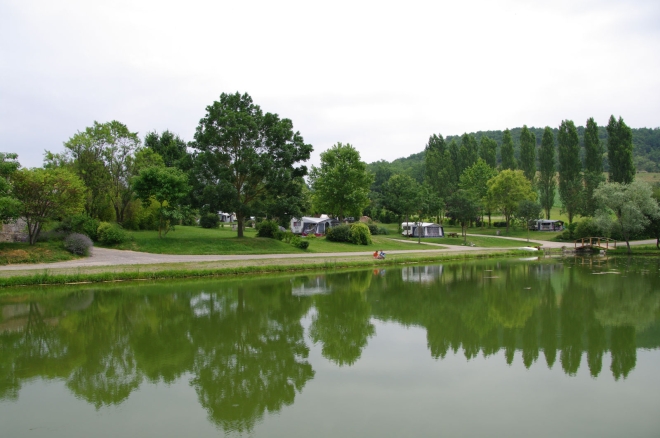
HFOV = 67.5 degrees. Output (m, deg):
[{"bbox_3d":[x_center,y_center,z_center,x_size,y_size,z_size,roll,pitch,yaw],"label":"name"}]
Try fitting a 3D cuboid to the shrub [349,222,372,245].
[{"bbox_3d":[4.227,2.079,68.500,3.330,3.190,3.230,0,-2,0],"label":"shrub"}]

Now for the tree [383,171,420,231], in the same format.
[{"bbox_3d":[13.163,-2.669,91.000,7.000,11.410,6.790,0,-2,0],"label":"tree"}]

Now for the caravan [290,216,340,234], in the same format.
[{"bbox_3d":[-2.100,1.060,71.500,4.700,2.600,5.300,-2,-2,40],"label":"caravan"}]

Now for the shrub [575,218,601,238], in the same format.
[{"bbox_3d":[40.630,1.660,78.000,4.200,3.470,4.000,0,-2,0],"label":"shrub"}]

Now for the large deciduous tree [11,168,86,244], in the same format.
[{"bbox_3d":[-22.210,-0.990,39.000,5.900,6.000,5.600,0,-2,0],"label":"large deciduous tree"}]

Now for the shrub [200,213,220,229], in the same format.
[{"bbox_3d":[-18.957,0.238,78.416,3.080,2.540,2.930,0,-2,-14],"label":"shrub"}]

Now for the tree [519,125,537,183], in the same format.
[{"bbox_3d":[45.950,-10.820,115.000,4.100,22.330,4.100,0,-2,0],"label":"tree"}]

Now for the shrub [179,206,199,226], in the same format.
[{"bbox_3d":[-22.375,-0.397,78.438,3.200,3.170,2.880,0,-2,-16],"label":"shrub"}]

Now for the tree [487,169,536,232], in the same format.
[{"bbox_3d":[37.742,-3.847,102.788,9.760,13.310,9.270,-1,-2,20],"label":"tree"}]

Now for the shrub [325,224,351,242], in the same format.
[{"bbox_3d":[1.152,1.855,63.243,3.200,2.300,3.040,0,-2,1],"label":"shrub"}]

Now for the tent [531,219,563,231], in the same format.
[{"bbox_3d":[46.640,1.370,106.000,4.600,2.400,5.000,1,-2,-30],"label":"tent"}]

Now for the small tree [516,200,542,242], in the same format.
[{"bbox_3d":[35.517,0.445,88.000,4.630,7.480,4.490,0,-2,0],"label":"small tree"}]

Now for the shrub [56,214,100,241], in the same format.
[{"bbox_3d":[-26.537,0.950,52.157,4.140,2.850,3.310,1,-2,-27],"label":"shrub"}]

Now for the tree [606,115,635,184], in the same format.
[{"bbox_3d":[68.104,-11.605,115.883,5.660,25.790,5.660,-1,-2,30],"label":"tree"}]

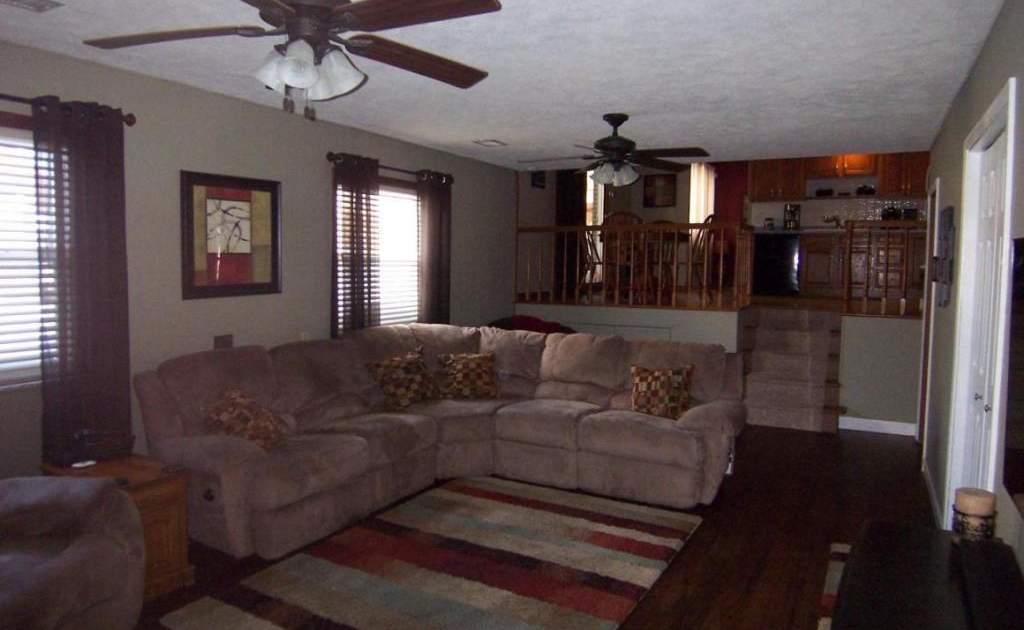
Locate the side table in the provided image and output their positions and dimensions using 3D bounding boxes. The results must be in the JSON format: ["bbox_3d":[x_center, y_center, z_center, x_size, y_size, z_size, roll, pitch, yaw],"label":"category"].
[{"bbox_3d":[-1.829,0.981,3.142,0.600,0.540,0.340,3,5,28],"label":"side table"}]

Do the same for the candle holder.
[{"bbox_3d":[1.287,0.584,1.896,0.112,0.085,0.112,3,5,28],"label":"candle holder"}]

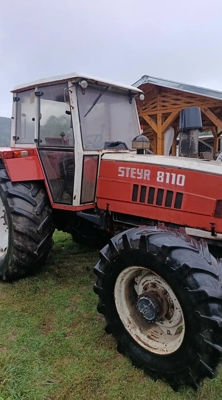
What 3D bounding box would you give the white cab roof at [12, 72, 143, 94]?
[{"bbox_3d":[-0.408,-1.495,3.750,1.380,0.110,1.330,12,17,42],"label":"white cab roof"}]

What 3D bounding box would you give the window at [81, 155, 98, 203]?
[{"bbox_3d":[-0.239,-0.229,3.164,0.215,0.570,0.030,-8,22,-36],"label":"window"}]

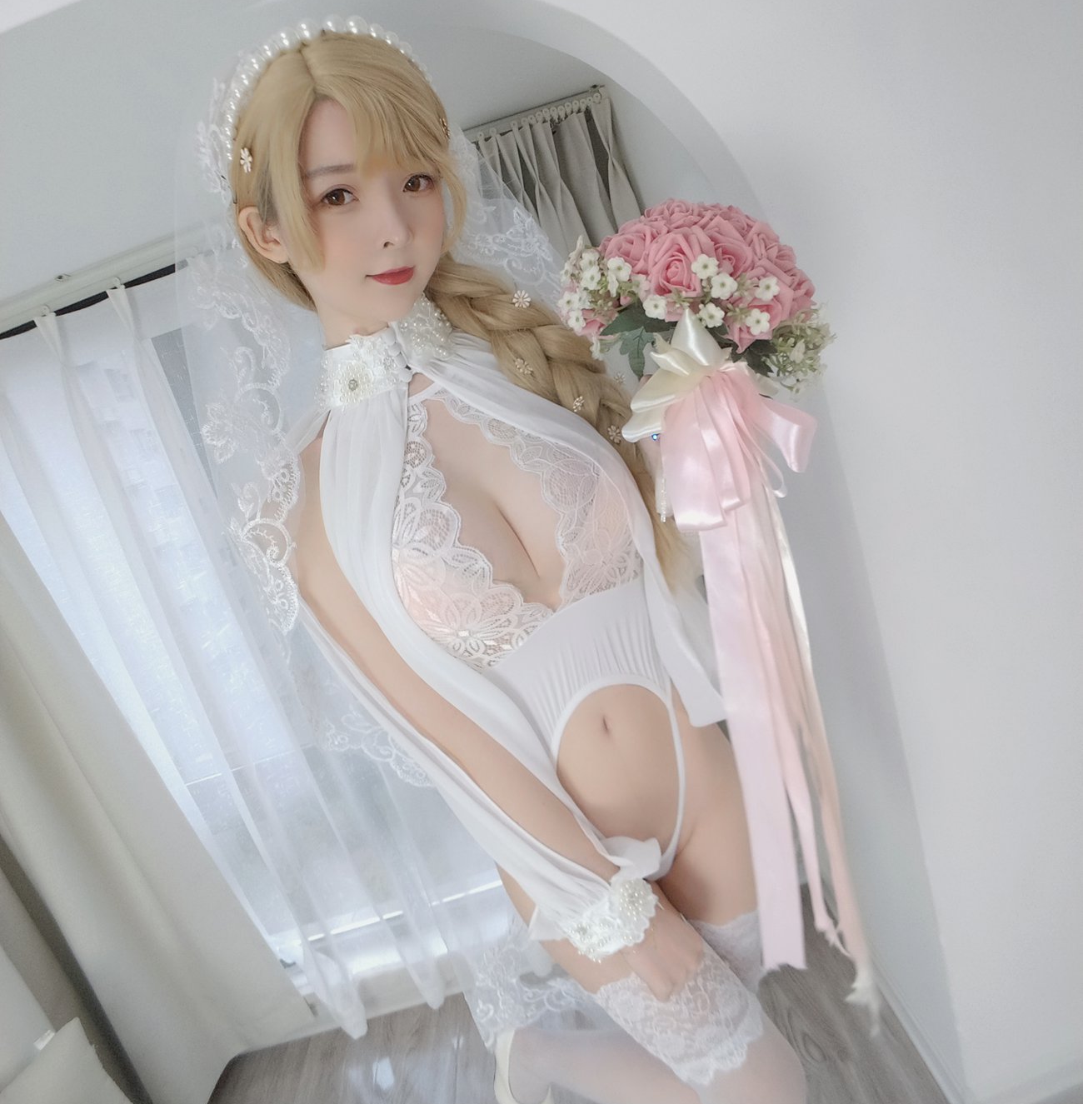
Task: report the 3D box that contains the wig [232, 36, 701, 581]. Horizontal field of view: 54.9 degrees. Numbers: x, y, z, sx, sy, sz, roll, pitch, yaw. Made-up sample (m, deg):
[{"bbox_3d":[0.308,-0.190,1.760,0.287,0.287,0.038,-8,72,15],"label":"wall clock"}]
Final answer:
[{"bbox_3d":[-0.081,-0.194,0.895,0.247,0.533,0.300,-22,20,-30],"label":"wig"}]

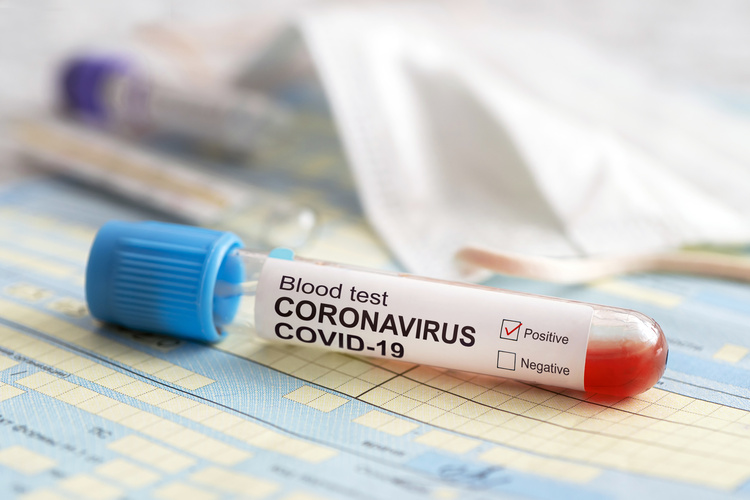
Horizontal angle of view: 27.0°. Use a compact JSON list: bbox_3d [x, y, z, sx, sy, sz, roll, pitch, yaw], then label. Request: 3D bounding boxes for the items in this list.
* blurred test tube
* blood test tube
[{"bbox_3d":[-0.048,-0.035,0.378,0.080,0.017,0.017,18,4,43],"label":"blurred test tube"},{"bbox_3d":[0.000,0.009,0.225,0.084,0.016,0.016,8,12,14],"label":"blood test tube"}]

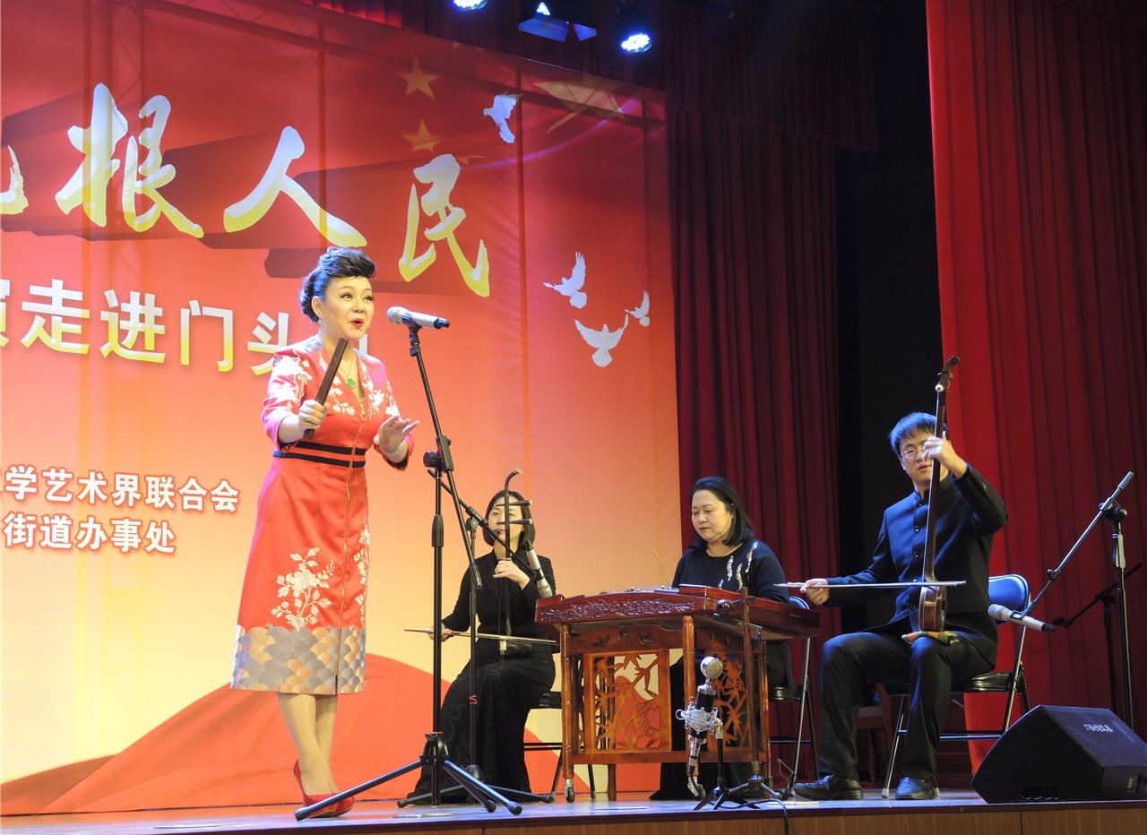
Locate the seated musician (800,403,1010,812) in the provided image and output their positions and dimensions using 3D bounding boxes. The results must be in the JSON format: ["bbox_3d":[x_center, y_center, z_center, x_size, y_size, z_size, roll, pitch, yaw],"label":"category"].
[{"bbox_3d":[1.123,0.628,7.435,0.660,1.320,0.720,-7,-10,35],"label":"seated musician"}]

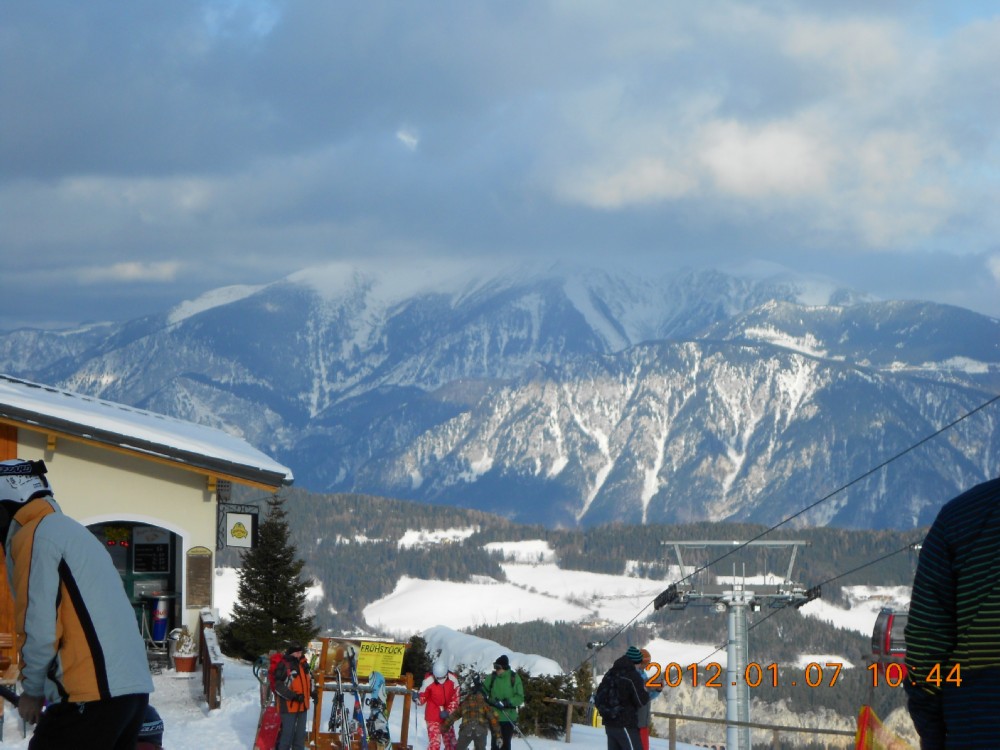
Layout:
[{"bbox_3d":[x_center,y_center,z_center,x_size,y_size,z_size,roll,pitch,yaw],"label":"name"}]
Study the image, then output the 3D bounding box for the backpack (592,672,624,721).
[{"bbox_3d":[1.288,3.788,33.800,0.230,0.550,0.330,13,-6,-43],"label":"backpack"}]

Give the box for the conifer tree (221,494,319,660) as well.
[{"bbox_3d":[-3.909,3.451,48.500,1.660,2.880,1.660,0,-1,0],"label":"conifer tree"}]

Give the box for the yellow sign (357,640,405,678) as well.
[{"bbox_3d":[-1.559,3.747,37.600,0.600,0.430,0.020,7,-1,9],"label":"yellow sign"}]

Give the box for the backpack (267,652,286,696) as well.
[{"bbox_3d":[-2.922,3.969,37.900,0.230,0.520,0.300,0,-1,30],"label":"backpack"}]

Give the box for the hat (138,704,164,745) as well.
[{"bbox_3d":[-1.695,1.650,13.500,0.220,0.190,0.230,0,-1,18],"label":"hat"}]

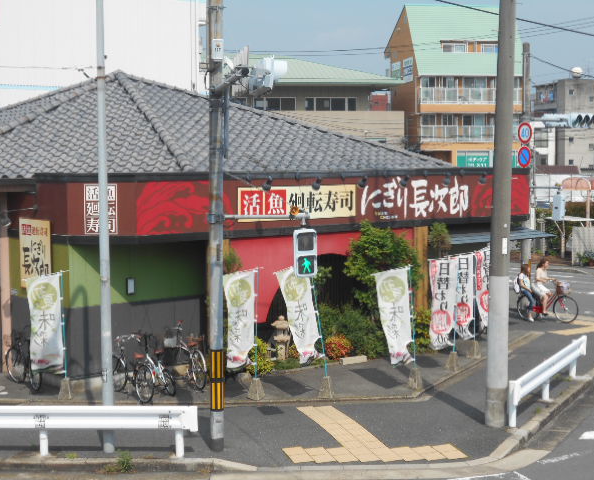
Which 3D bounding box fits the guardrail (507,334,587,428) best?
[{"bbox_3d":[4.525,2.471,19.102,0.250,0.770,4.550,3,6,28],"label":"guardrail"}]

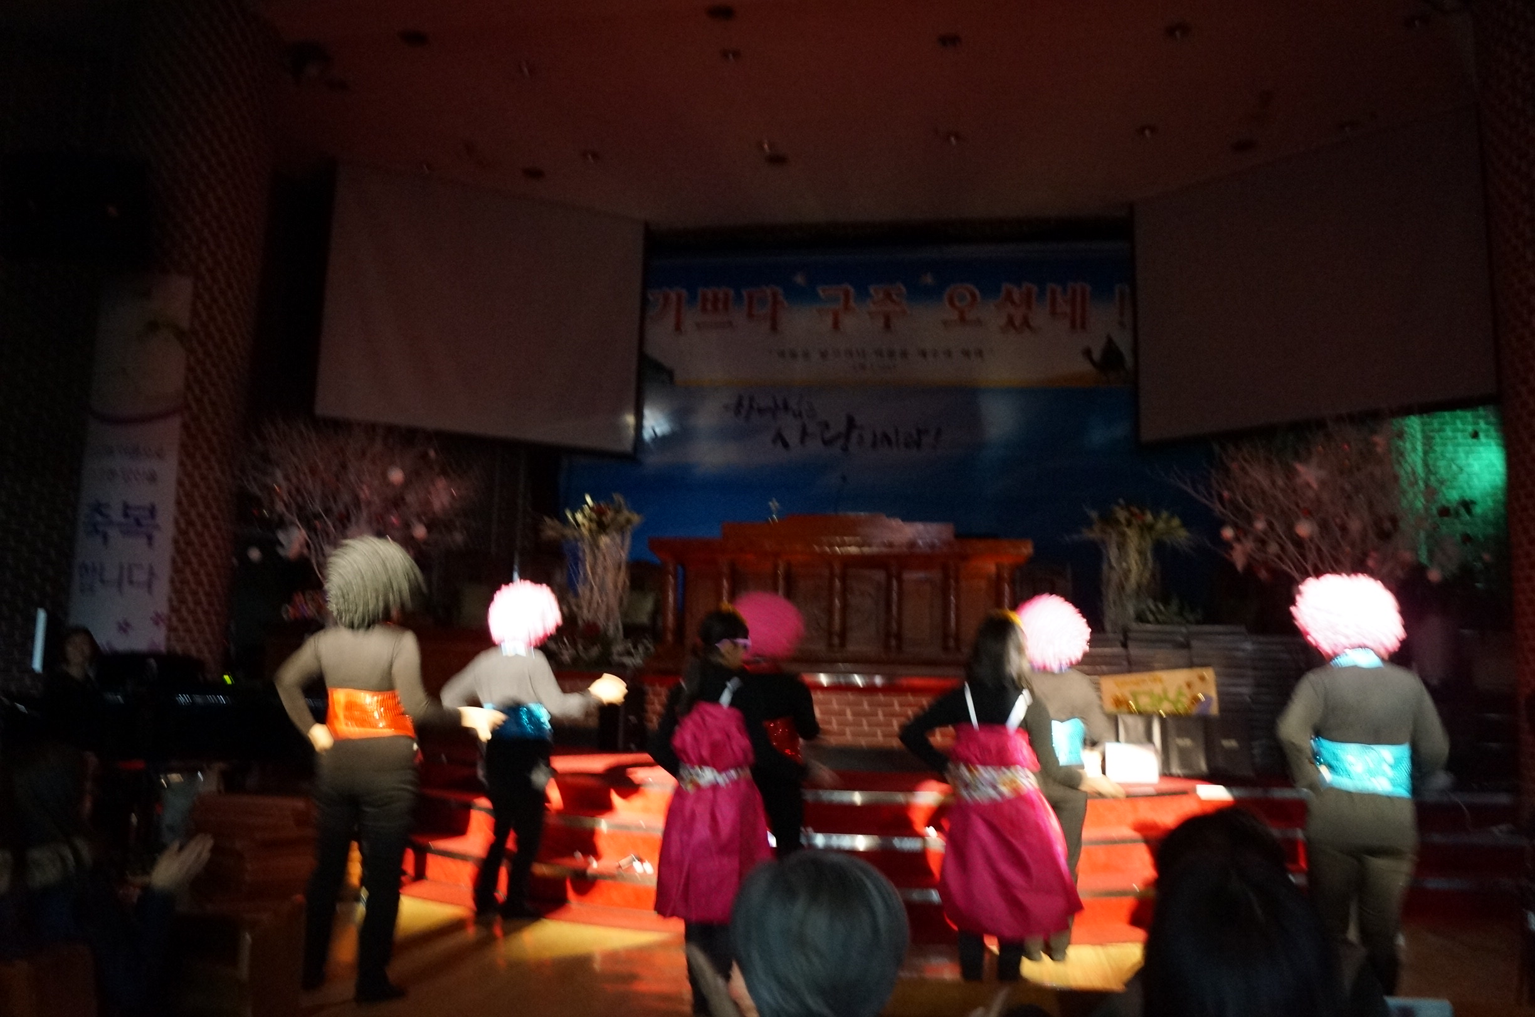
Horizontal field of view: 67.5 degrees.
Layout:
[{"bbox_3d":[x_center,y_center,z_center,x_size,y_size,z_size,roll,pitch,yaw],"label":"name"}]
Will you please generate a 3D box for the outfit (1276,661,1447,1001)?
[{"bbox_3d":[2.362,1.298,4.614,0.640,1.332,0.380,-1,-7,18],"label":"outfit"}]

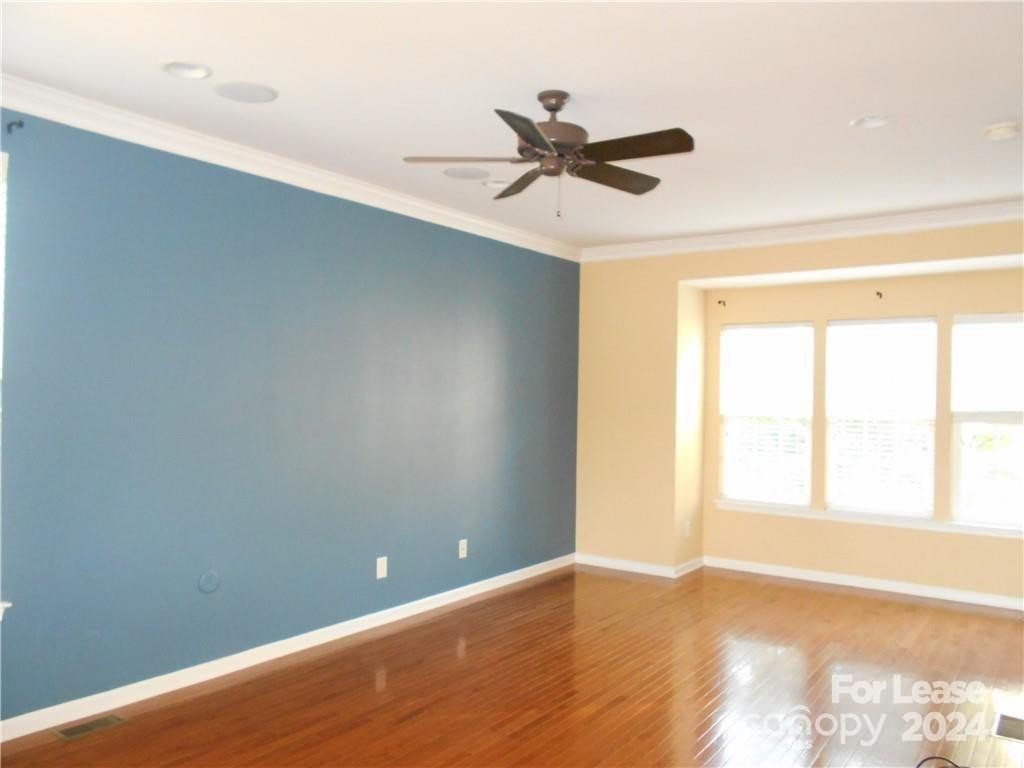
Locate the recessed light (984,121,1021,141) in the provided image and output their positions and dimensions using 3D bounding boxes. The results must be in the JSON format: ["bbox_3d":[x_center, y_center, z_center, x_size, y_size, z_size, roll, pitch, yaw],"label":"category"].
[{"bbox_3d":[2.223,-1.149,3.485,0.165,0.045,0.165,1,-1,37],"label":"recessed light"}]

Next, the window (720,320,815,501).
[{"bbox_3d":[2.151,0.248,6.516,0.785,1.518,0.100,1,-1,37],"label":"window"}]

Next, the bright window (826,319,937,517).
[{"bbox_3d":[2.859,0.253,5.981,0.771,1.520,0.100,1,-1,37],"label":"bright window"}]

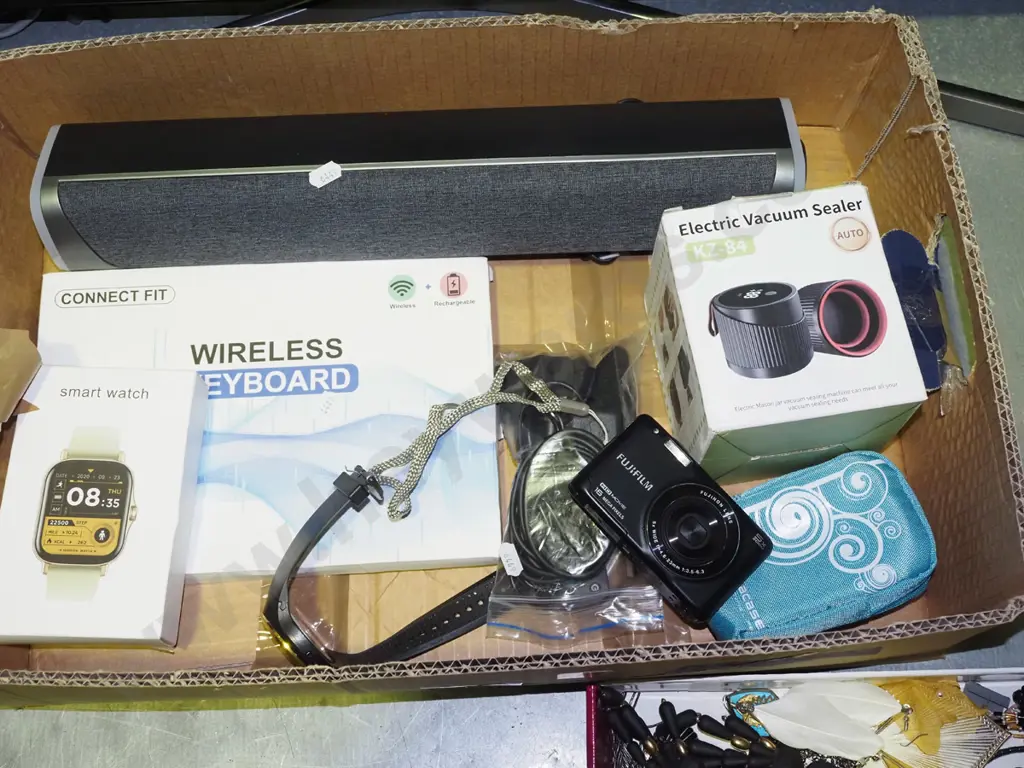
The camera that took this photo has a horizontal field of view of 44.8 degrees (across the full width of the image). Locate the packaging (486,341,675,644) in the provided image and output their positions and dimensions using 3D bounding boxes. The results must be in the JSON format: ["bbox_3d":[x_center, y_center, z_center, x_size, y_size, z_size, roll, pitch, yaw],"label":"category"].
[{"bbox_3d":[0.035,0.056,0.681,0.095,0.033,0.168,0,69,0],"label":"packaging"}]

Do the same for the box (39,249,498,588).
[{"bbox_3d":[-0.139,0.019,0.700,0.257,0.024,0.179,-2,69,-1],"label":"box"}]

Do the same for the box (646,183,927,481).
[{"bbox_3d":[0.143,-0.024,0.677,0.109,0.097,0.122,-8,69,-3],"label":"box"}]

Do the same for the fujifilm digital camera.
[{"bbox_3d":[0.083,0.070,0.658,0.056,0.024,0.100,-39,80,-22],"label":"fujifilm digital camera"}]

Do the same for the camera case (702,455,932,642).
[{"bbox_3d":[0.163,0.090,0.684,0.120,0.037,0.077,-16,70,-8],"label":"camera case"}]

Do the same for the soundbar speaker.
[{"bbox_3d":[-0.054,-0.124,0.737,0.434,0.060,0.081,-2,62,-1],"label":"soundbar speaker"}]

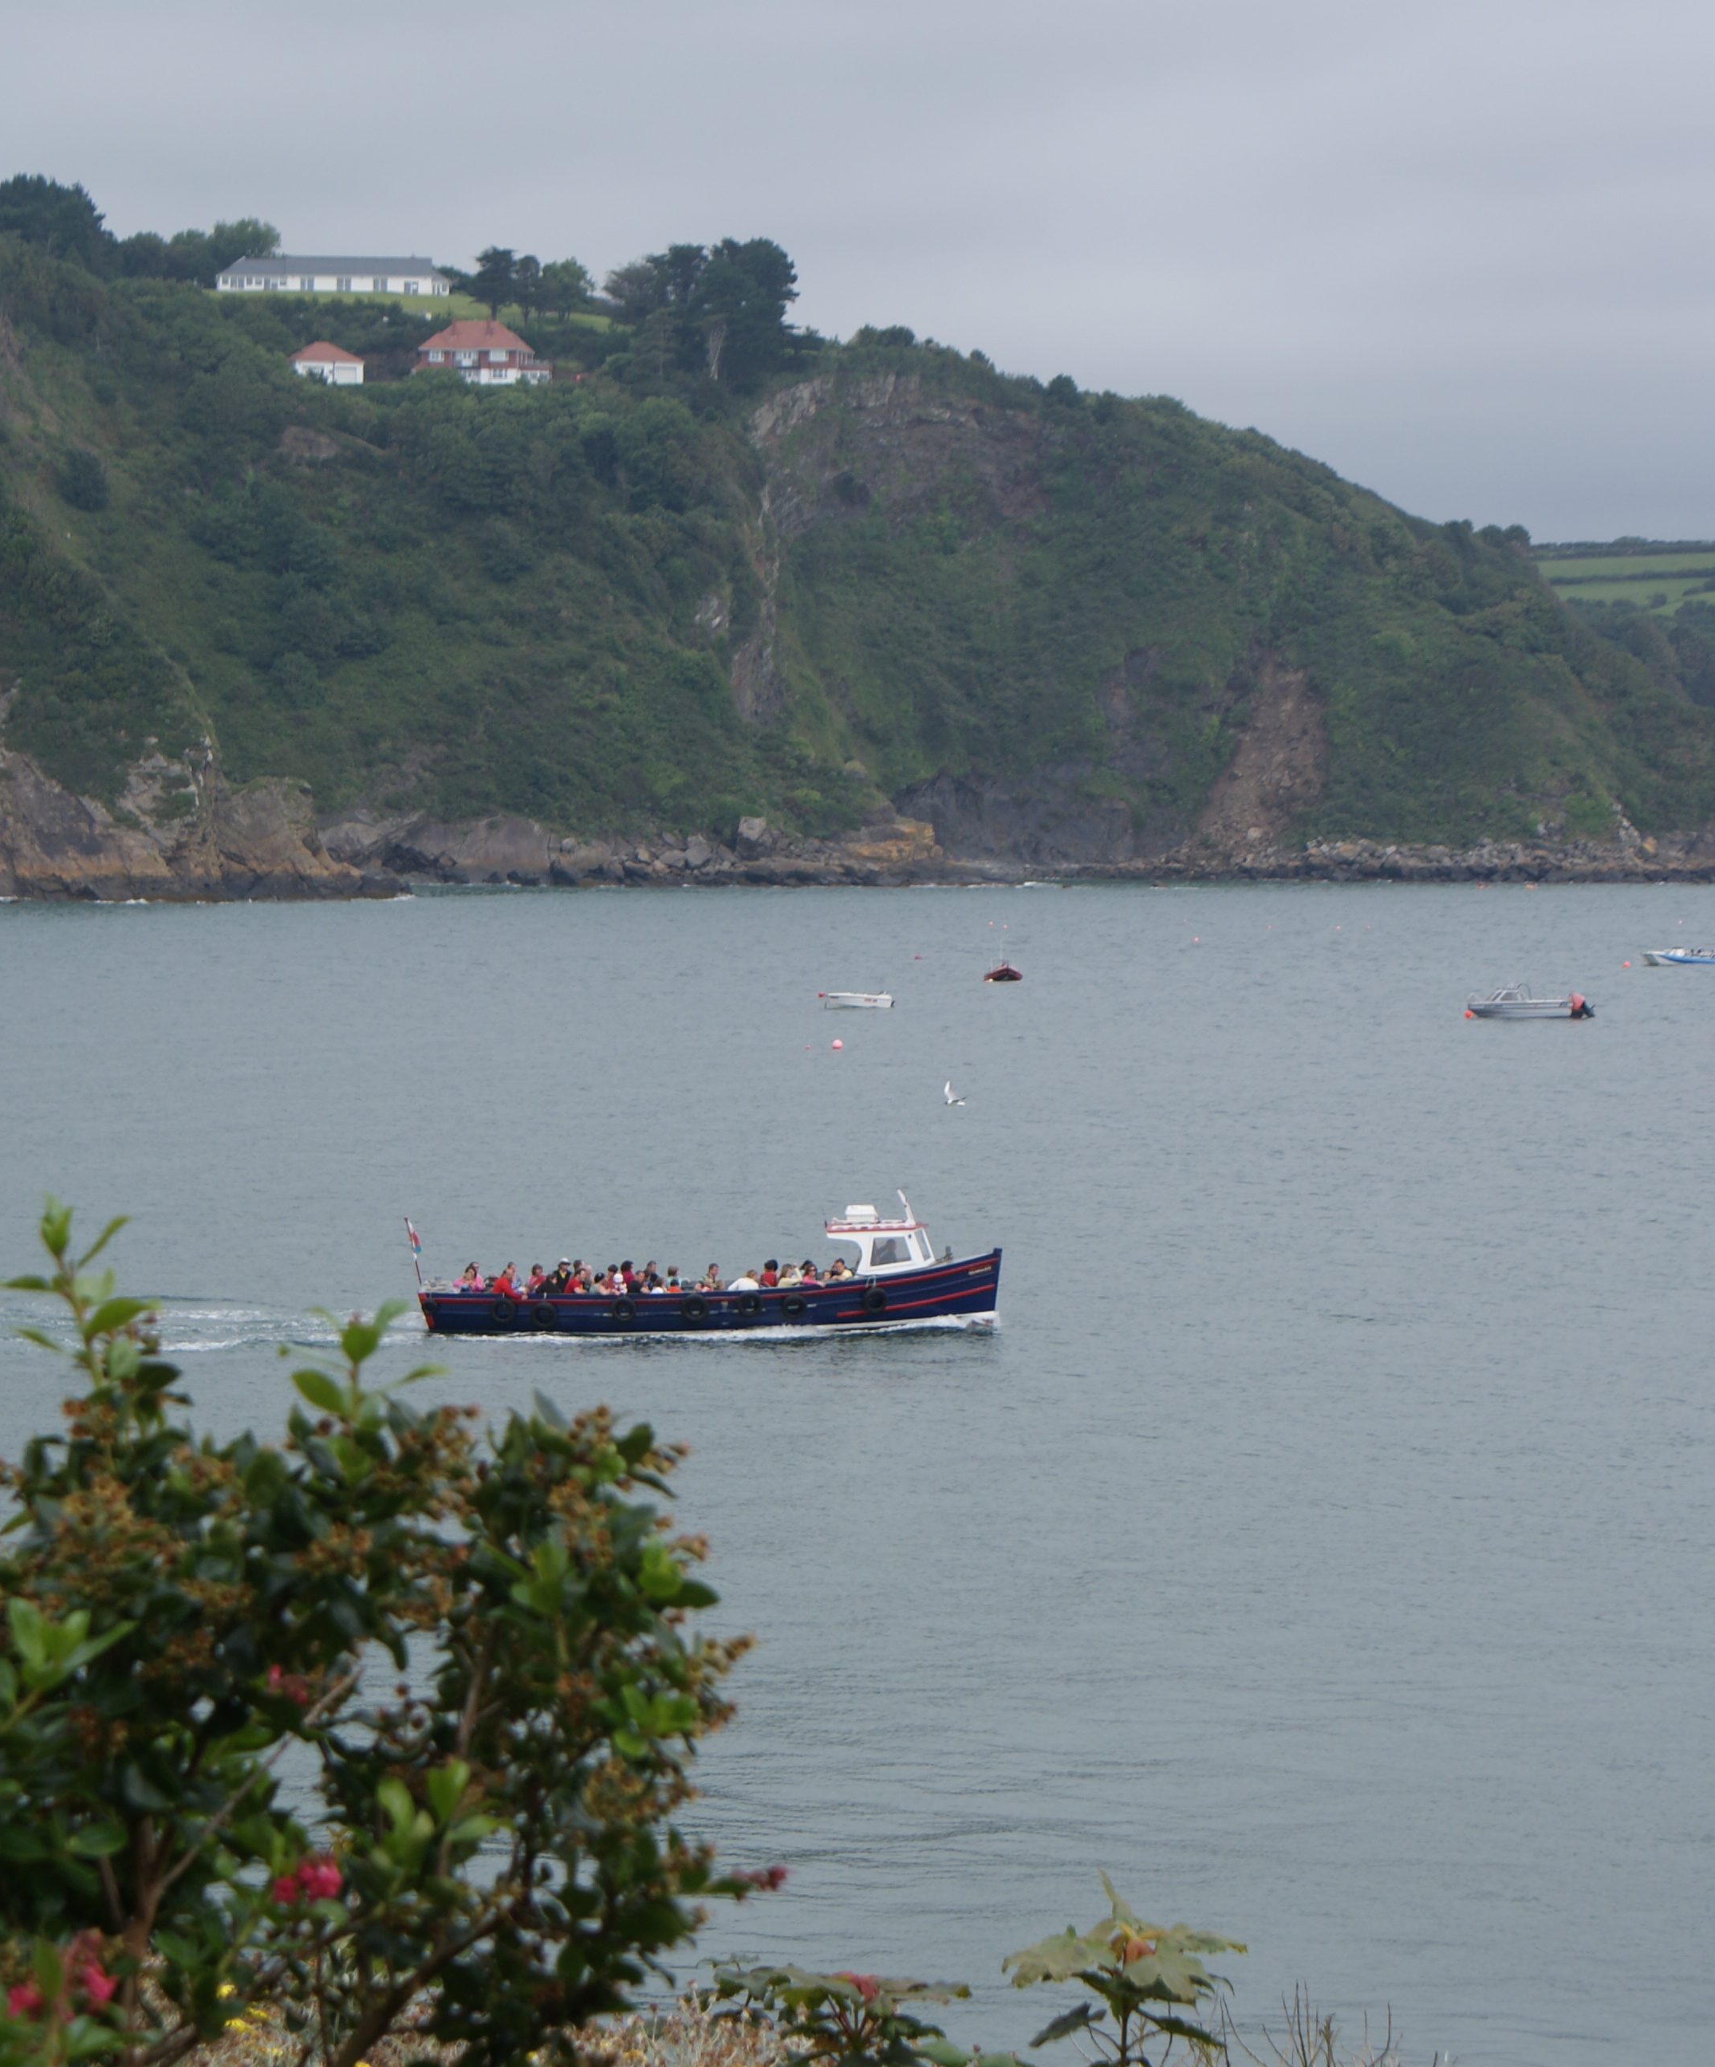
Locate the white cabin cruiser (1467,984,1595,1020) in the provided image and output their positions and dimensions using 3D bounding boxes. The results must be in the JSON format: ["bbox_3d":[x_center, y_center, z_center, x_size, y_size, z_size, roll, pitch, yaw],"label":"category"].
[{"bbox_3d":[34.030,-1.600,355.000,6.300,1.750,2.200,0,2,-3],"label":"white cabin cruiser"}]

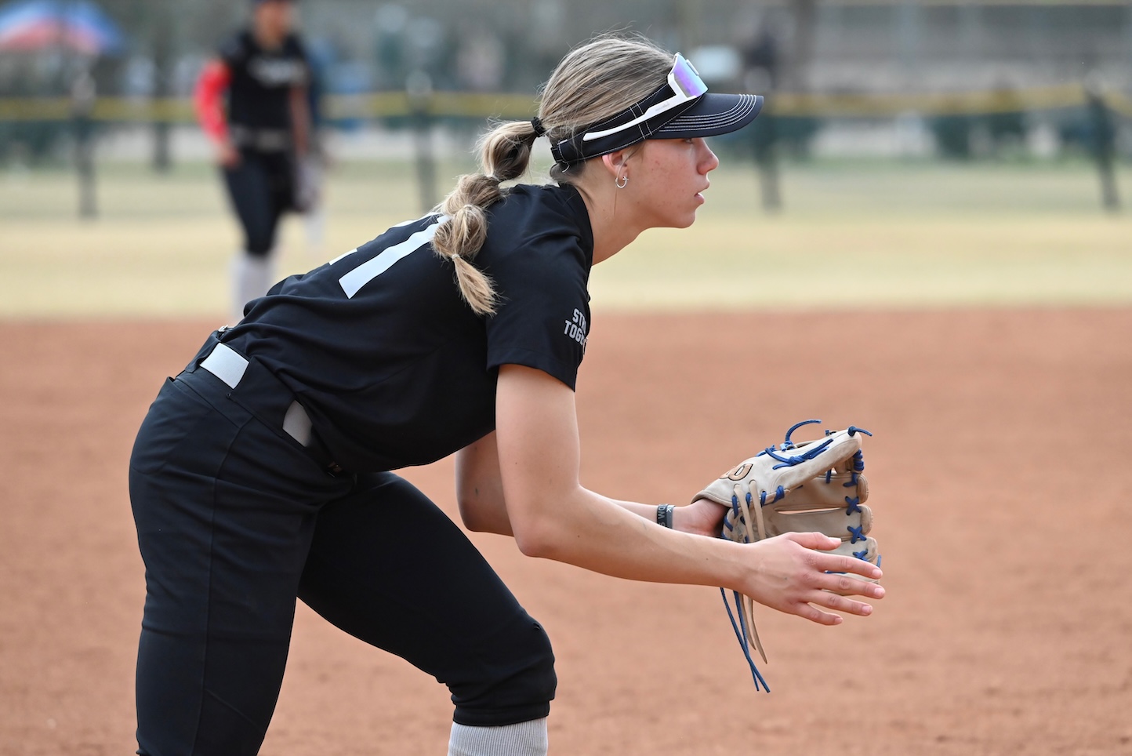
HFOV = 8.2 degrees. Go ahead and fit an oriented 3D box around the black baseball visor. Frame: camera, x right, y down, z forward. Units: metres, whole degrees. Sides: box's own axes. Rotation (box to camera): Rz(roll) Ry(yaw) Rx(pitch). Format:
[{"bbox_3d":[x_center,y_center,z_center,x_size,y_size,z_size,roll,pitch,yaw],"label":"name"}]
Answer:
[{"bbox_3d":[0.105,-0.331,9.650,0.272,0.112,0.185,-17,2,-2],"label":"black baseball visor"}]

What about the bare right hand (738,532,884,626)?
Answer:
[{"bbox_3d":[0.297,0.243,9.550,0.182,0.102,0.065,12,0,-3],"label":"bare right hand"}]

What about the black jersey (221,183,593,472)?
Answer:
[{"bbox_3d":[-0.175,-0.059,9.650,0.455,0.285,0.430,-31,9,0],"label":"black jersey"}]

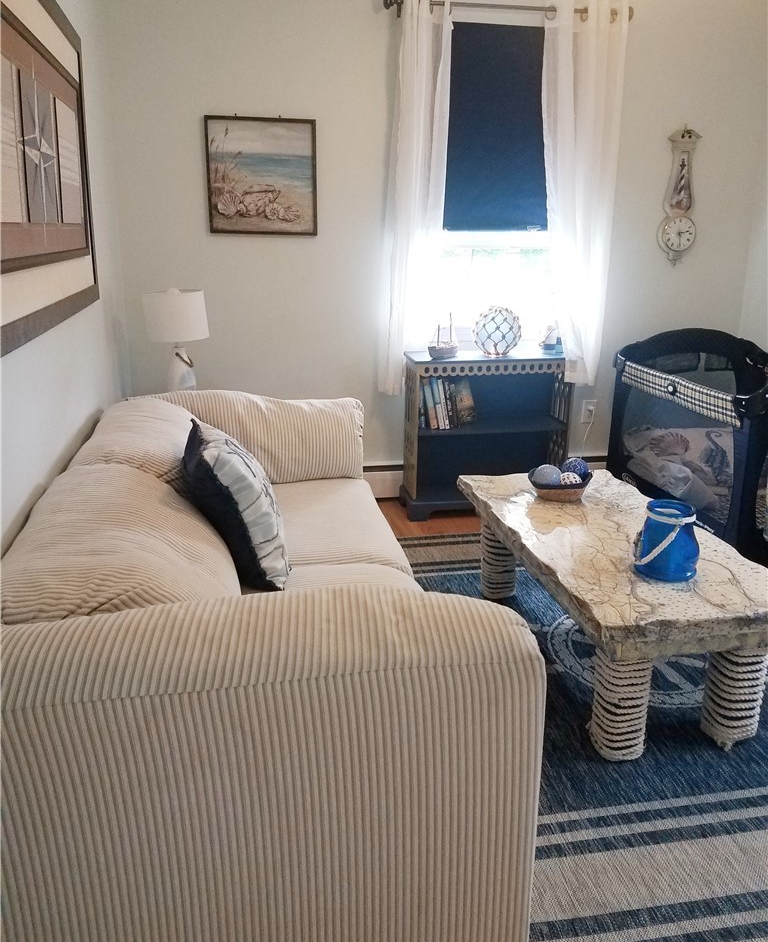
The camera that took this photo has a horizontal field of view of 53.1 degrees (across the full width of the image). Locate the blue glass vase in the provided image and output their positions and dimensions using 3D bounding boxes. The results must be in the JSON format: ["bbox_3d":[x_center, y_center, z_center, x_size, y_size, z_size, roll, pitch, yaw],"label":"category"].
[{"bbox_3d":[0.743,0.176,2.005,0.163,0.172,0.160,-3,18,-12],"label":"blue glass vase"}]

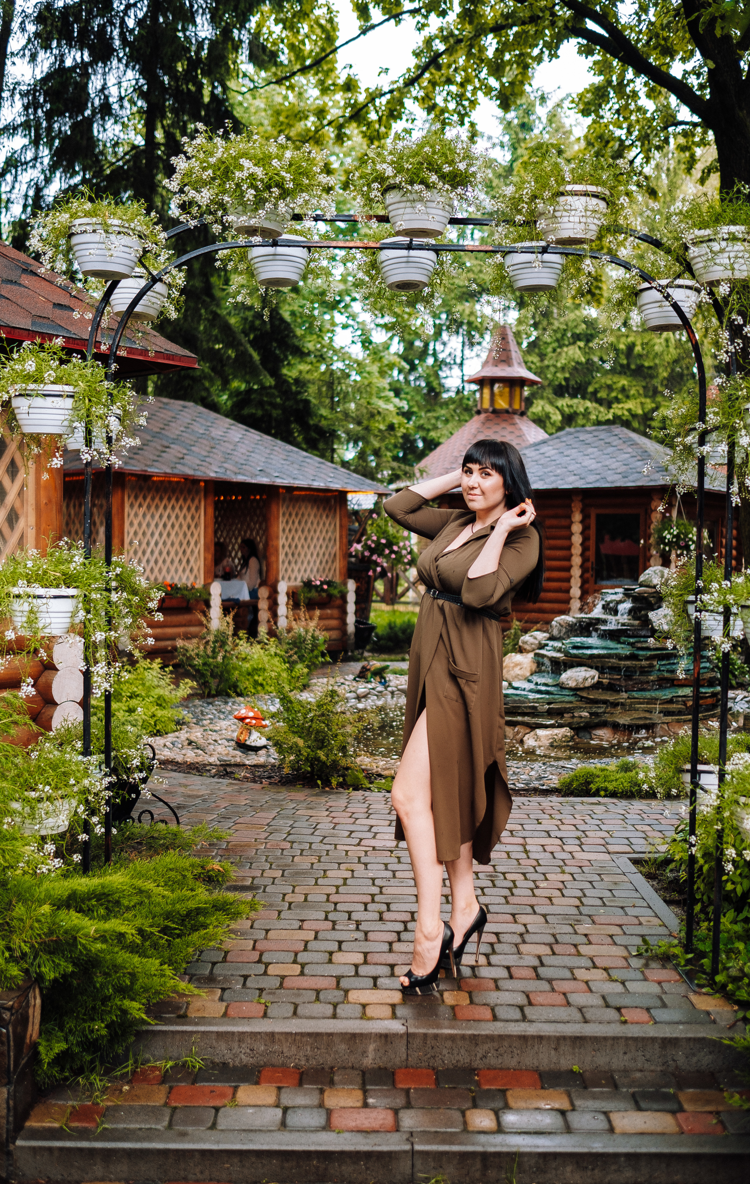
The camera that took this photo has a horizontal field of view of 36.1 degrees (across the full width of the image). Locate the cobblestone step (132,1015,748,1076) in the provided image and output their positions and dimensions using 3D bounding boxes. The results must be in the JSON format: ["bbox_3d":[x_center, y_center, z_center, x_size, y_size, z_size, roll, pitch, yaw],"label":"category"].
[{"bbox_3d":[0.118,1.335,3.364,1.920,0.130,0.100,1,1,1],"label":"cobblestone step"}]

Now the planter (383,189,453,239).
[{"bbox_3d":[0.134,-1.189,3.585,0.217,0.137,0.217,1,1,1],"label":"planter"}]

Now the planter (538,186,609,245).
[{"bbox_3d":[0.612,-1.155,3.555,0.217,0.137,0.217,1,1,1],"label":"planter"}]

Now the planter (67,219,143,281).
[{"bbox_3d":[-0.831,-1.054,3.565,0.217,0.137,0.217,1,1,1],"label":"planter"}]

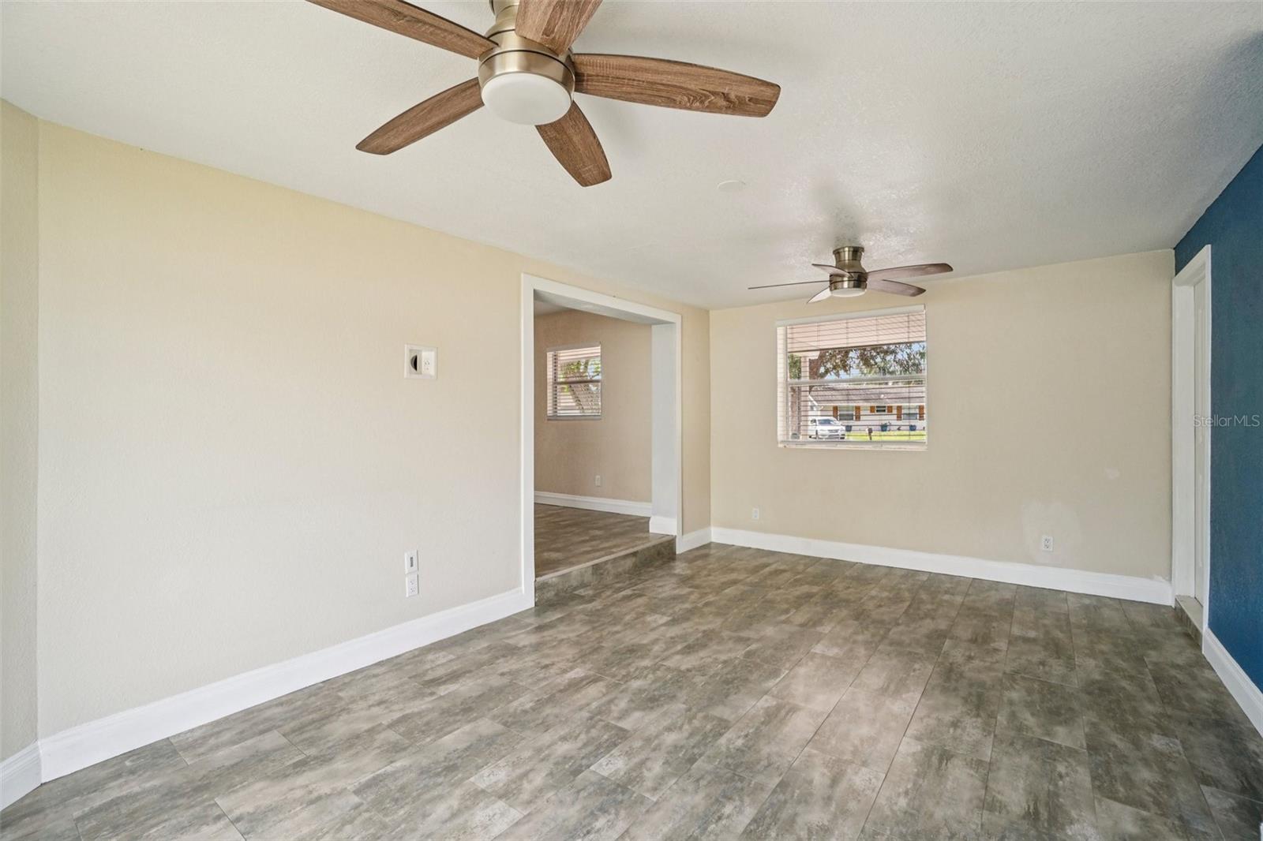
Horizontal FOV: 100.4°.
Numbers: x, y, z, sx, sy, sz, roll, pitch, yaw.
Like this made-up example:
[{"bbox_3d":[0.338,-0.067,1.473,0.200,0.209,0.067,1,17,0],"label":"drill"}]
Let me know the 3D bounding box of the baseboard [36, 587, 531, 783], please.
[{"bbox_3d":[-1.403,1.215,2.747,0.020,0.160,2.233,0,0,39],"label":"baseboard"}]

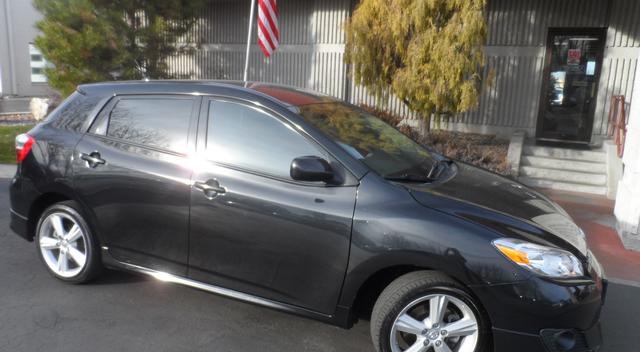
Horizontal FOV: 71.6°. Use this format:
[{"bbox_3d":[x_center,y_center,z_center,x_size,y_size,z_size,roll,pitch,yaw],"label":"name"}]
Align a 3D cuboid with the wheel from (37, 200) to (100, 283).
[{"bbox_3d":[-1.823,0.482,3.292,0.640,0.640,0.220,8,11,20],"label":"wheel"}]

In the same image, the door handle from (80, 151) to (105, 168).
[{"bbox_3d":[-1.519,-0.104,2.941,0.200,0.100,0.060,8,11,20],"label":"door handle"}]

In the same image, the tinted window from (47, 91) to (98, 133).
[{"bbox_3d":[-1.806,-0.476,3.250,0.421,0.300,0.060,9,-11,27],"label":"tinted window"}]

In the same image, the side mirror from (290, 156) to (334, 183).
[{"bbox_3d":[-0.021,-0.030,2.299,0.170,0.150,0.220,8,11,20],"label":"side mirror"}]

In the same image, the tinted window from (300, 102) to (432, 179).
[{"bbox_3d":[0.411,-0.273,3.129,0.899,0.140,1.360,39,20,11],"label":"tinted window"}]

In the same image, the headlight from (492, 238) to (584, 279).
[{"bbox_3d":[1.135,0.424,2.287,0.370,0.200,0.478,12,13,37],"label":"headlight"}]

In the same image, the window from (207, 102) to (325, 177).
[{"bbox_3d":[-0.303,-0.213,2.673,0.947,0.422,0.070,8,-12,20],"label":"window"}]

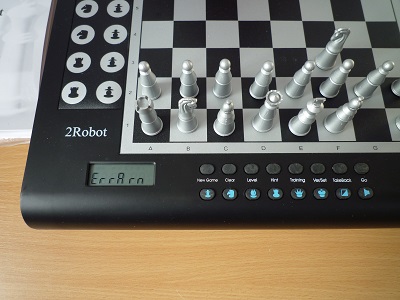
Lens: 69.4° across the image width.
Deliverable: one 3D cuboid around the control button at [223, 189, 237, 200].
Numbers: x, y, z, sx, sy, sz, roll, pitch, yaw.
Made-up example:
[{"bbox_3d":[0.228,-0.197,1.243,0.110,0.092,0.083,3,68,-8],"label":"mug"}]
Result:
[{"bbox_3d":[0.022,0.032,0.212,0.011,0.003,0.008,0,72,0],"label":"control button"}]

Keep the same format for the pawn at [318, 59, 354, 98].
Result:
[{"bbox_3d":[0.103,-0.054,0.213,0.016,0.038,0.016,0,72,-1],"label":"pawn"}]

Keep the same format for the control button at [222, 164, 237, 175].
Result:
[{"bbox_3d":[0.021,0.014,0.211,0.011,0.002,0.008,0,72,-1],"label":"control button"}]

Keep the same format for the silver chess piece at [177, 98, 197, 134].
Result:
[{"bbox_3d":[-0.010,-0.027,0.211,0.017,0.040,0.016,0,72,0],"label":"silver chess piece"}]

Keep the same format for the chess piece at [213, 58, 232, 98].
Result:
[{"bbox_3d":[0.018,-0.053,0.212,0.015,0.039,0.015,0,72,-1],"label":"chess piece"}]

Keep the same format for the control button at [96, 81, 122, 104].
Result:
[{"bbox_3d":[-0.075,-0.047,0.239,0.021,0.003,0.022,0,72,0],"label":"control button"}]

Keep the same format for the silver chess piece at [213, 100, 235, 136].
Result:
[{"bbox_3d":[0.019,-0.024,0.202,0.016,0.041,0.016,0,72,-1],"label":"silver chess piece"}]

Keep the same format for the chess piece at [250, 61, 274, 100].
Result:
[{"bbox_3d":[0.047,-0.053,0.213,0.016,0.038,0.016,0,72,-1],"label":"chess piece"}]

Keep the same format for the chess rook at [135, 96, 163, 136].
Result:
[{"bbox_3d":[-0.036,-0.024,0.203,0.016,0.038,0.016,0,72,-1],"label":"chess rook"}]

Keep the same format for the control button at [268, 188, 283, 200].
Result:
[{"bbox_3d":[0.059,0.035,0.227,0.013,0.003,0.010,0,72,0],"label":"control button"}]

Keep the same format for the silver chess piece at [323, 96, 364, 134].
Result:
[{"bbox_3d":[0.103,-0.026,0.203,0.016,0.041,0.016,0,72,-1],"label":"silver chess piece"}]

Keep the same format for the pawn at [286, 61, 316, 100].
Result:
[{"bbox_3d":[0.076,-0.054,0.213,0.016,0.038,0.016,0,72,-1],"label":"pawn"}]

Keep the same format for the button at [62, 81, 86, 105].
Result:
[{"bbox_3d":[-0.100,-0.046,0.229,0.020,0.001,0.020,0,72,-1],"label":"button"}]

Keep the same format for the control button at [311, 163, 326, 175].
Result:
[{"bbox_3d":[0.096,0.015,0.234,0.012,0.003,0.009,0,72,0],"label":"control button"}]

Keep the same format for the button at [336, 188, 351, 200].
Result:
[{"bbox_3d":[0.102,0.031,0.205,0.011,0.003,0.008,0,72,-1],"label":"button"}]

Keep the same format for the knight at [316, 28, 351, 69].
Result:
[{"bbox_3d":[0.103,-0.079,0.221,0.016,0.039,0.016,-14,73,-5],"label":"knight"}]

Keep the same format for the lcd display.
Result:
[{"bbox_3d":[-0.057,0.018,0.210,0.049,0.004,0.017,0,72,-1],"label":"lcd display"}]

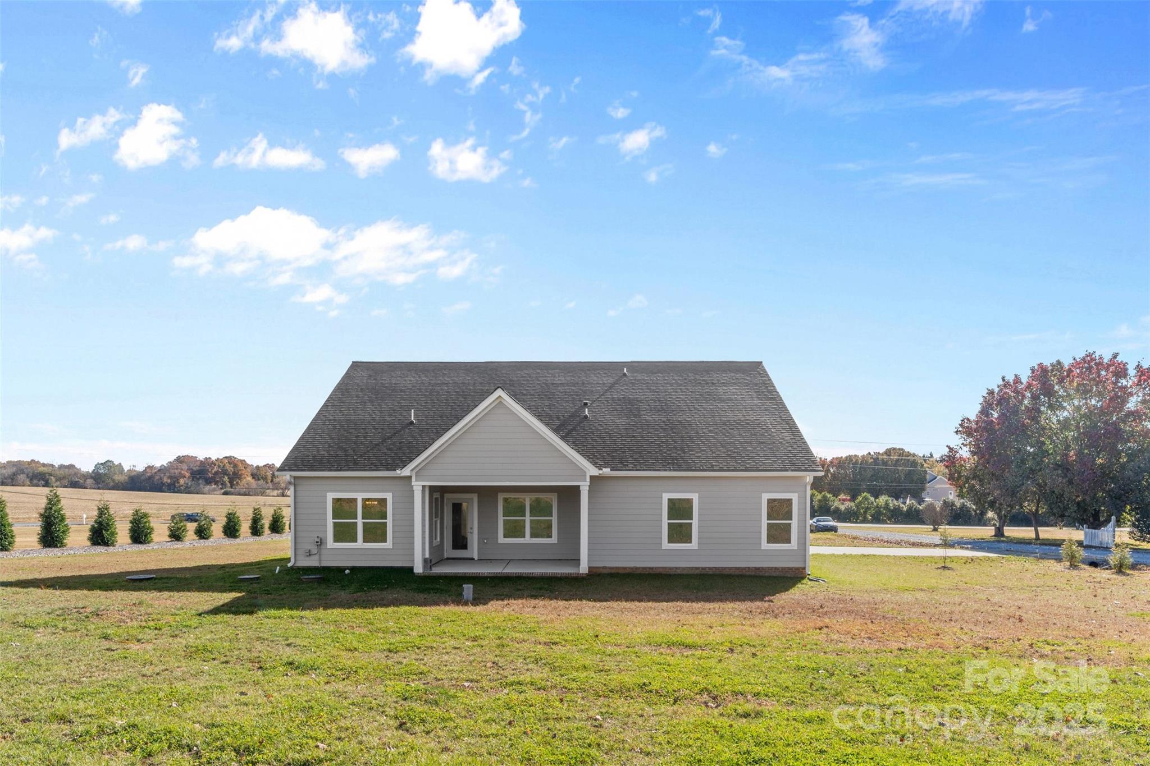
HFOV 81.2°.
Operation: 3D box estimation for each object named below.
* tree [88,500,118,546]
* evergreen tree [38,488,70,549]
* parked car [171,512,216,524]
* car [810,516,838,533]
[{"bbox_3d":[-21.327,6.346,30.300,1.200,2.100,1.200,5,-9,-35],"label":"tree"},{"bbox_3d":[-22.159,5.728,28.500,1.200,2.500,1.200,5,-9,-37],"label":"evergreen tree"},{"bbox_3d":[-46.623,16.569,82.000,4.800,1.450,1.850,4,-8,-30],"label":"parked car"},{"bbox_3d":[21.613,12.475,59.000,1.840,1.450,4.700,-1,-7,6],"label":"car"}]

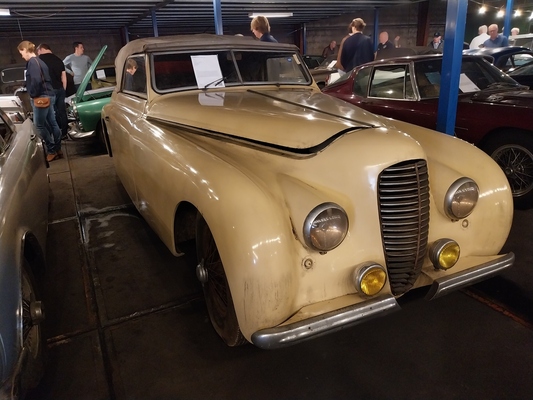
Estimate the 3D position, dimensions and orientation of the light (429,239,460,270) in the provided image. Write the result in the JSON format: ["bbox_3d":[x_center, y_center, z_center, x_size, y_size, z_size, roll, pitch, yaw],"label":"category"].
[{"bbox_3d":[0.849,0.259,1.905,0.145,0.150,0.115,-12,22,-21],"label":"light"}]

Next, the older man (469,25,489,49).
[{"bbox_3d":[4.954,-3.243,9.400,0.520,1.680,0.360,-1,21,8],"label":"older man"}]

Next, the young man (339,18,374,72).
[{"bbox_3d":[1.339,-1.725,6.012,0.520,1.830,0.320,-6,20,-9],"label":"young man"}]

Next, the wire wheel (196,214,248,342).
[{"bbox_3d":[-0.237,0.379,2.017,0.200,0.735,0.735,-11,22,-22],"label":"wire wheel"}]

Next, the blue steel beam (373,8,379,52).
[{"bbox_3d":[3.464,-4.841,12.784,0.110,2.500,0.110,-13,22,-24],"label":"blue steel beam"}]

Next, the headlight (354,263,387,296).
[{"bbox_3d":[0.443,0.338,1.700,0.145,0.145,0.105,-11,21,-24],"label":"headlight"}]

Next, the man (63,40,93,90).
[{"bbox_3d":[-3.595,-2.218,8.059,0.580,1.810,0.320,-15,23,-29],"label":"man"}]

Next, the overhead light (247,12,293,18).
[{"bbox_3d":[0.124,-5.708,12.400,1.520,0.100,0.140,-13,22,-24],"label":"overhead light"}]

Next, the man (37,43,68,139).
[{"bbox_3d":[-4.125,-2.087,7.700,0.400,1.740,0.500,14,27,39],"label":"man"}]

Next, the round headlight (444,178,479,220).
[{"bbox_3d":[0.949,-0.002,1.945,0.210,0.215,0.110,-12,22,-21],"label":"round headlight"}]

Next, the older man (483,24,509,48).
[{"bbox_3d":[4.085,-2.295,7.397,0.520,1.740,0.320,7,22,25],"label":"older man"}]

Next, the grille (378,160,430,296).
[{"bbox_3d":[0.636,0.163,1.785,0.250,0.660,0.150,-12,22,-21],"label":"grille"}]

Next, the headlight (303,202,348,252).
[{"bbox_3d":[0.249,0.115,1.637,0.205,0.205,0.085,-11,21,-24],"label":"headlight"}]

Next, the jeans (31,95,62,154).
[{"bbox_3d":[-3.336,-1.150,6.100,0.380,0.900,0.380,-10,21,-16],"label":"jeans"}]

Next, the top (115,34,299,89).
[{"bbox_3d":[-0.670,-1.361,4.058,1.450,0.550,1.700,-11,21,-24],"label":"top"}]

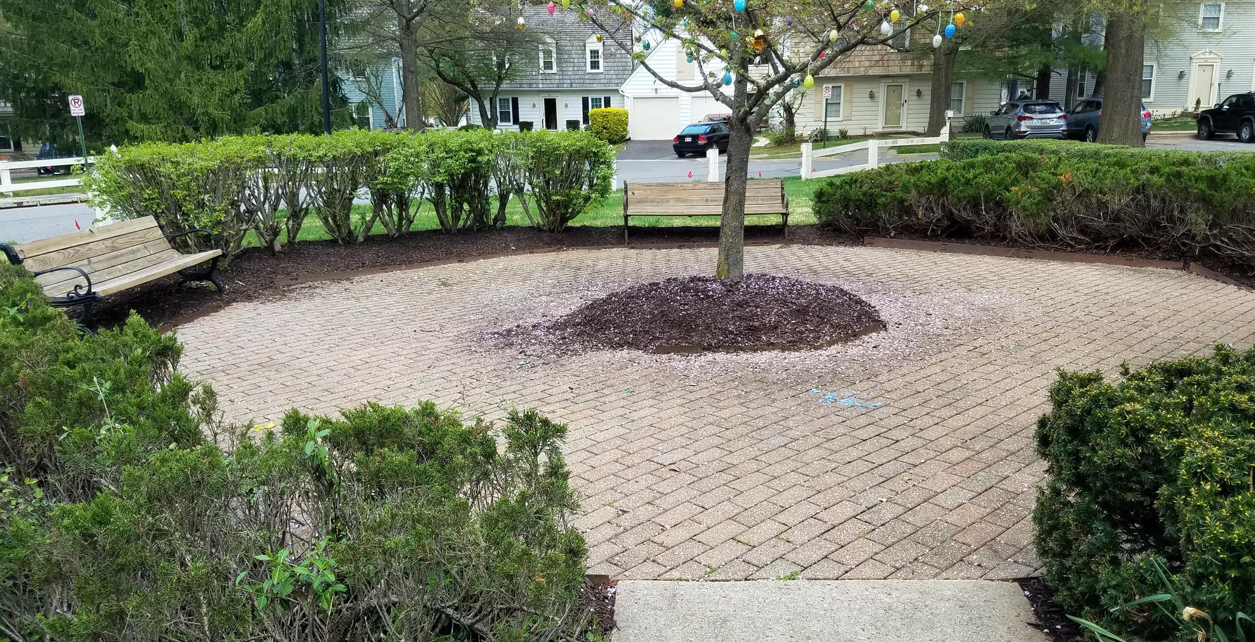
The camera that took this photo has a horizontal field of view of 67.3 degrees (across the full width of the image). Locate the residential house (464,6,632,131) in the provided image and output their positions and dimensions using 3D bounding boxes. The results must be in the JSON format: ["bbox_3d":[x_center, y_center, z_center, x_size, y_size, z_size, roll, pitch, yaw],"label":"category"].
[{"bbox_3d":[-5.867,-17.951,67.576,11.300,9.000,8.800,-3,13,-8],"label":"residential house"}]

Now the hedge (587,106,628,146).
[{"bbox_3d":[-0.982,-9.998,48.486,2.000,1.850,1.900,-2,13,-5],"label":"hedge"}]

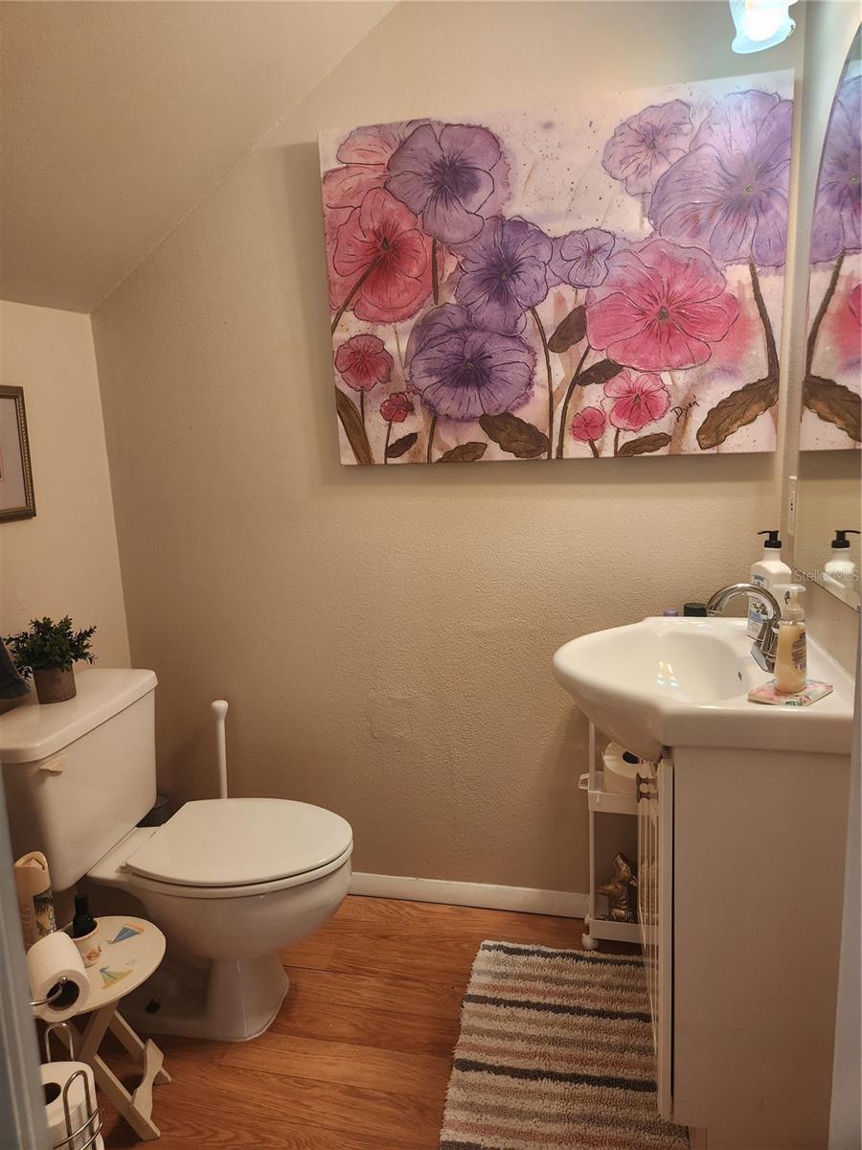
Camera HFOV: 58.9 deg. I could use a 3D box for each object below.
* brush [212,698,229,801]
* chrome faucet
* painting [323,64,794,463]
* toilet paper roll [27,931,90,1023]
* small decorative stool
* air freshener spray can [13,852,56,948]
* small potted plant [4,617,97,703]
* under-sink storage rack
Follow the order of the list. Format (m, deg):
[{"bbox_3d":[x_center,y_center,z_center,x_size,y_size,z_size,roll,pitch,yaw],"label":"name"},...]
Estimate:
[{"bbox_3d":[-0.579,0.636,2.110,0.110,0.615,0.110,0,11,13],"label":"brush"},{"bbox_3d":[0.582,0.083,1.399,0.155,0.146,0.160,0,11,13],"label":"chrome faucet"},{"bbox_3d":[0.257,-0.652,1.744,1.014,0.766,0.035,0,11,13],"label":"painting"},{"bbox_3d":[-0.525,0.562,1.072,0.071,0.071,0.104,-10,13,-36],"label":"toilet paper roll"},{"bbox_3d":[-0.658,0.903,1.502,0.280,0.325,0.280,-4,11,-7],"label":"small decorative stool"},{"bbox_3d":[-0.723,0.622,1.405,0.057,0.213,0.057,-5,11,-15],"label":"air freshener spray can"},{"bbox_3d":[-0.882,0.192,1.762,0.200,0.185,0.180,-8,12,-27],"label":"small potted plant"},{"bbox_3d":[0.564,0.564,1.856,0.410,0.760,0.140,0,11,13],"label":"under-sink storage rack"}]

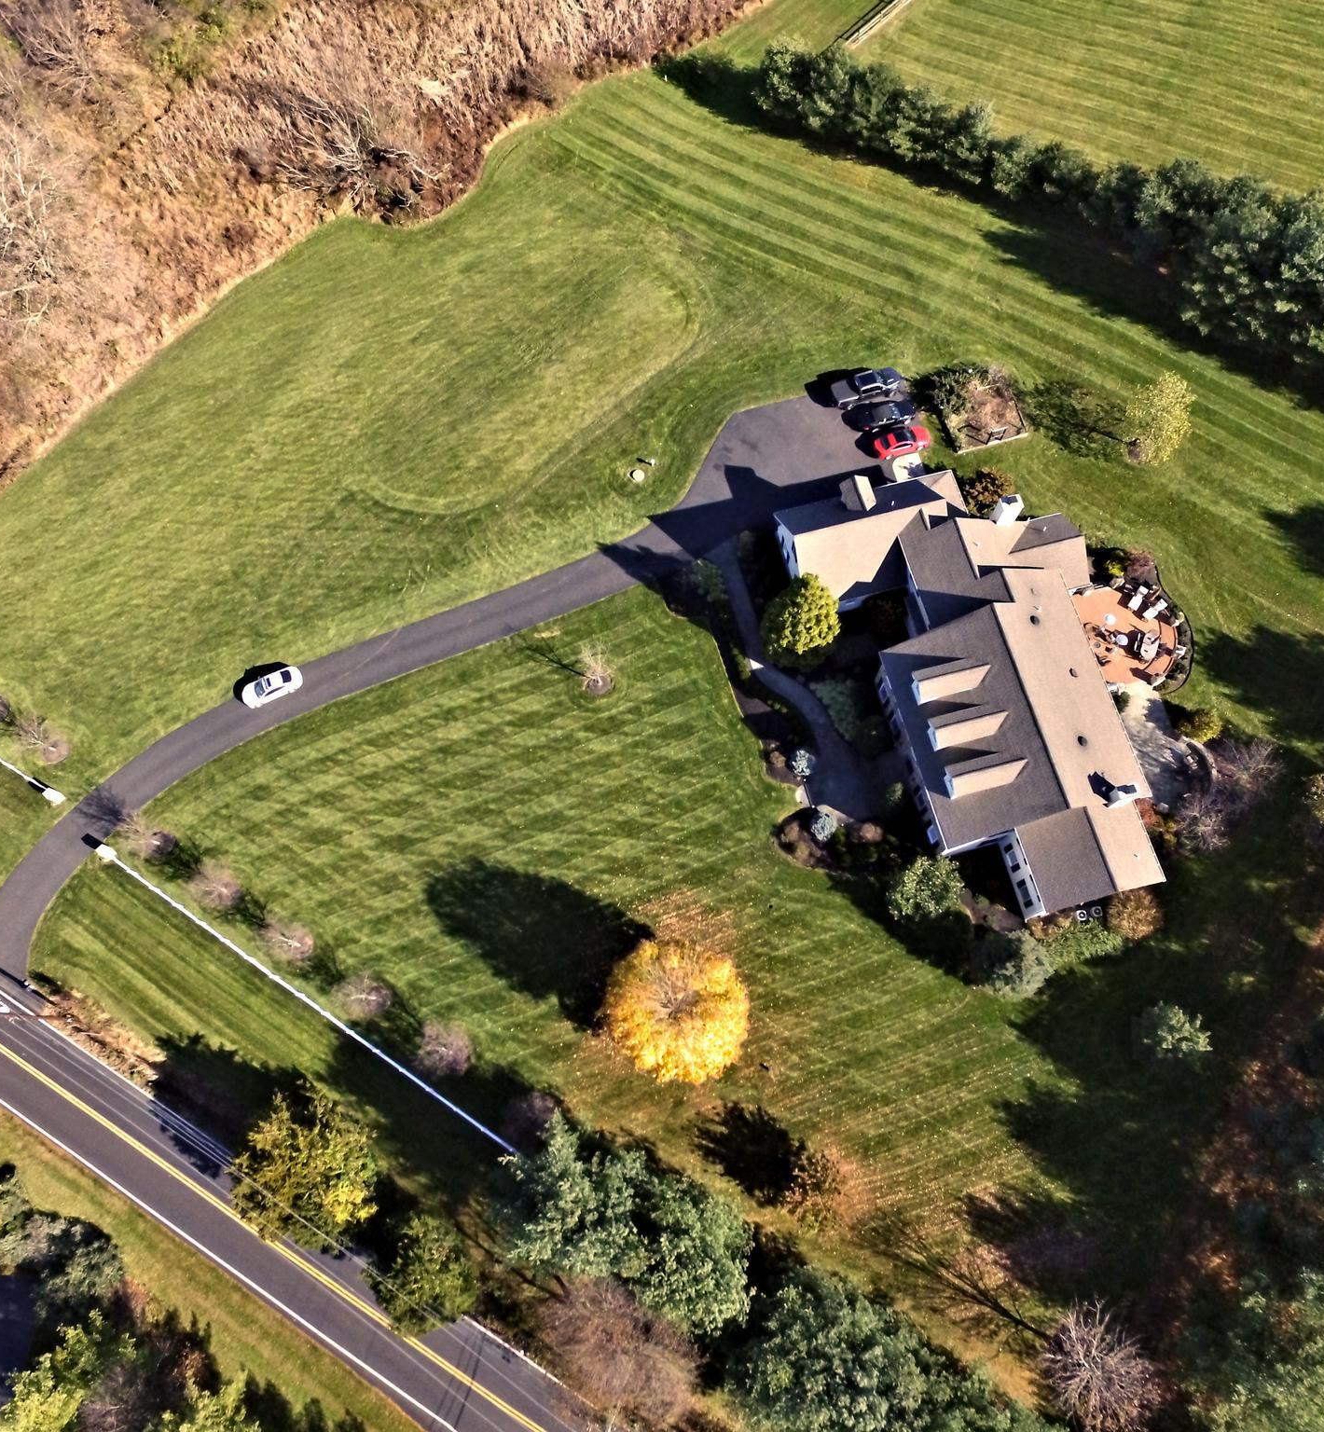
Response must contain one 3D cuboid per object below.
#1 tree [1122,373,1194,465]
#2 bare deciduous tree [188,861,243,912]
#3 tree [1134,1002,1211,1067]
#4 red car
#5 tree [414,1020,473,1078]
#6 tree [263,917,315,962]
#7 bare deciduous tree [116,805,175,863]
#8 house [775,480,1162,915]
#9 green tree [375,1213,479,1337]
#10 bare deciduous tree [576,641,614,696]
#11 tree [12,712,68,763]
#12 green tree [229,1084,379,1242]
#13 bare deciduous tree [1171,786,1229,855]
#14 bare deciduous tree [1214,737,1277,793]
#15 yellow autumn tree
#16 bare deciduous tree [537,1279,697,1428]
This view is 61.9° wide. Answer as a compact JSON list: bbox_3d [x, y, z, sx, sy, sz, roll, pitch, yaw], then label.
[{"bbox_3d":[37.210,-22.120,83.300,5.200,6.400,5.200,0,72,1],"label":"tree"},{"bbox_3d":[-34.050,13.060,84.500,4.000,4.800,4.000,0,72,1],"label":"bare deciduous tree"},{"bbox_3d":[34.535,21.616,74.927,4.500,5.000,4.500,-1,72,3],"label":"tree"},{"bbox_3d":[19.954,-22.910,91.529,4.420,1.300,1.840,-17,72,-3],"label":"red car"},{"bbox_3d":[-15.317,23.433,77.571,4.000,4.600,4.000,-1,72,3],"label":"tree"},{"bbox_3d":[-27.062,16.440,80.515,3.500,4.600,3.500,-1,72,3],"label":"tree"},{"bbox_3d":[-39.980,9.210,85.750,4.200,4.900,4.100,0,72,1],"label":"bare deciduous tree"},{"bbox_3d":[21.850,-2.180,76.160,20.000,10.000,32.400,-14,72,-4],"label":"house"},{"bbox_3d":[-15.730,37.540,74.730,7.000,9.000,7.400,0,72,1],"label":"green tree"},{"bbox_3d":[-5.066,-3.790,84.472,3.000,5.300,3.000,0,70,0],"label":"bare deciduous tree"},{"bbox_3d":[-49.640,1.740,88.410,3.900,4.600,3.900,0,72,1],"label":"tree"},{"bbox_3d":[-23.247,29.201,72.280,9.300,8.000,9.300,0,70,0],"label":"green tree"},{"bbox_3d":[38.497,7.688,79.162,4.300,4.300,4.300,-1,72,3],"label":"bare deciduous tree"},{"bbox_3d":[42.240,3.700,80.206,4.200,4.400,4.200,-1,72,3],"label":"bare deciduous tree"},{"bbox_3d":[1.006,19.478,72.996,9.400,11.600,9.400,0,70,0],"label":"yellow autumn tree"},{"bbox_3d":[-2.880,41.320,72.070,10.000,9.500,9.200,0,72,1],"label":"bare deciduous tree"}]

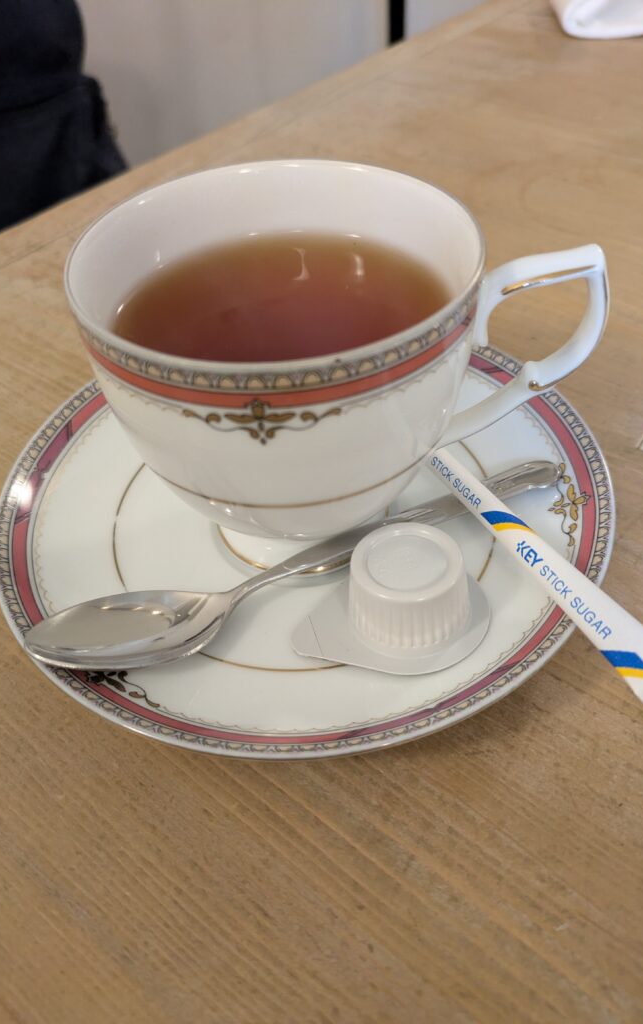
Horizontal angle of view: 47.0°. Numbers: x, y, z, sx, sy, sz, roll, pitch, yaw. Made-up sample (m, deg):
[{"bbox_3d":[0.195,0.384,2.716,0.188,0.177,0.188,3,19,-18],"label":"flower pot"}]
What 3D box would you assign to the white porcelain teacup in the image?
[{"bbox_3d":[0.006,-0.026,0.170,0.107,0.076,0.080,0,47,4],"label":"white porcelain teacup"}]

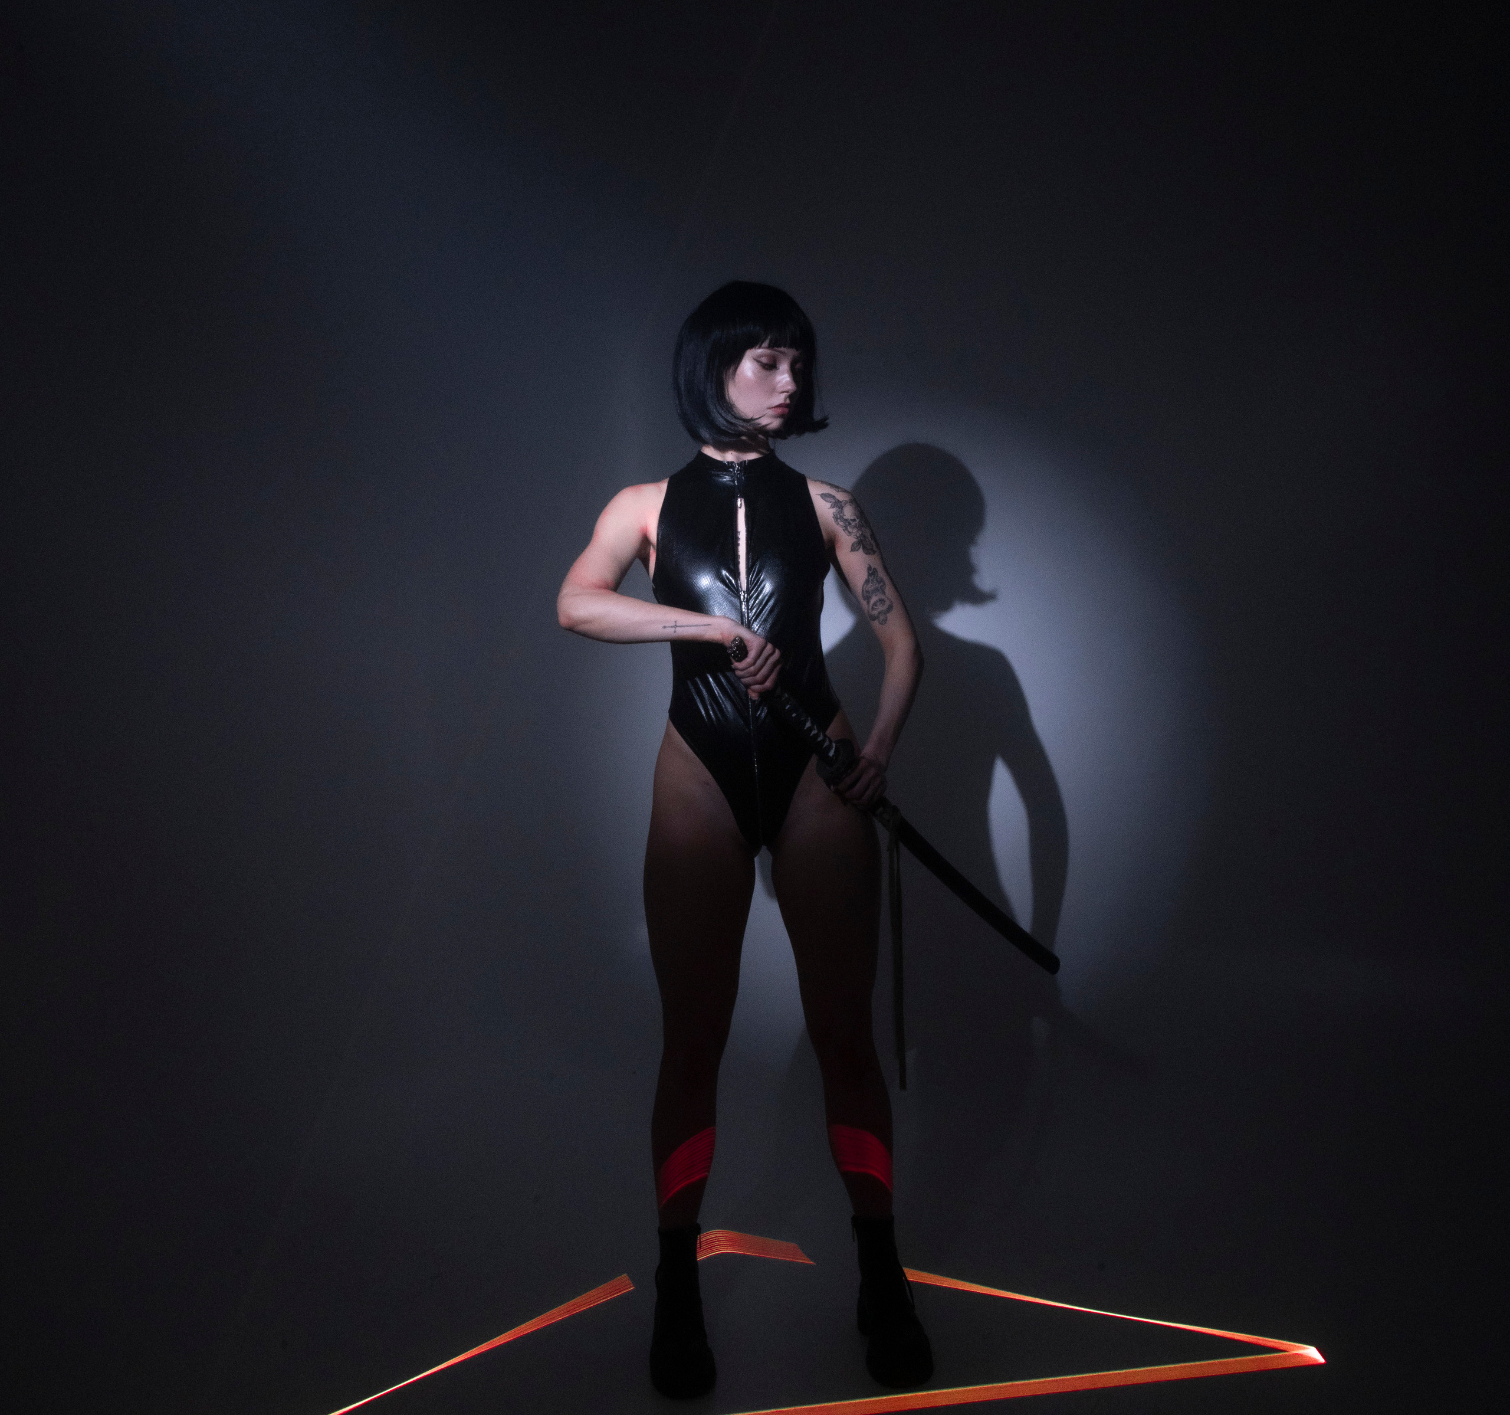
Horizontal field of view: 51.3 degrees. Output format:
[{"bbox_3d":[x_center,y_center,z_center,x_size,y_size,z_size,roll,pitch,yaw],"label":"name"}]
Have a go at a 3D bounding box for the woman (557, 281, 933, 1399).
[{"bbox_3d":[-0.008,0.178,2.480,0.570,1.700,0.360,-2,1,-3],"label":"woman"}]

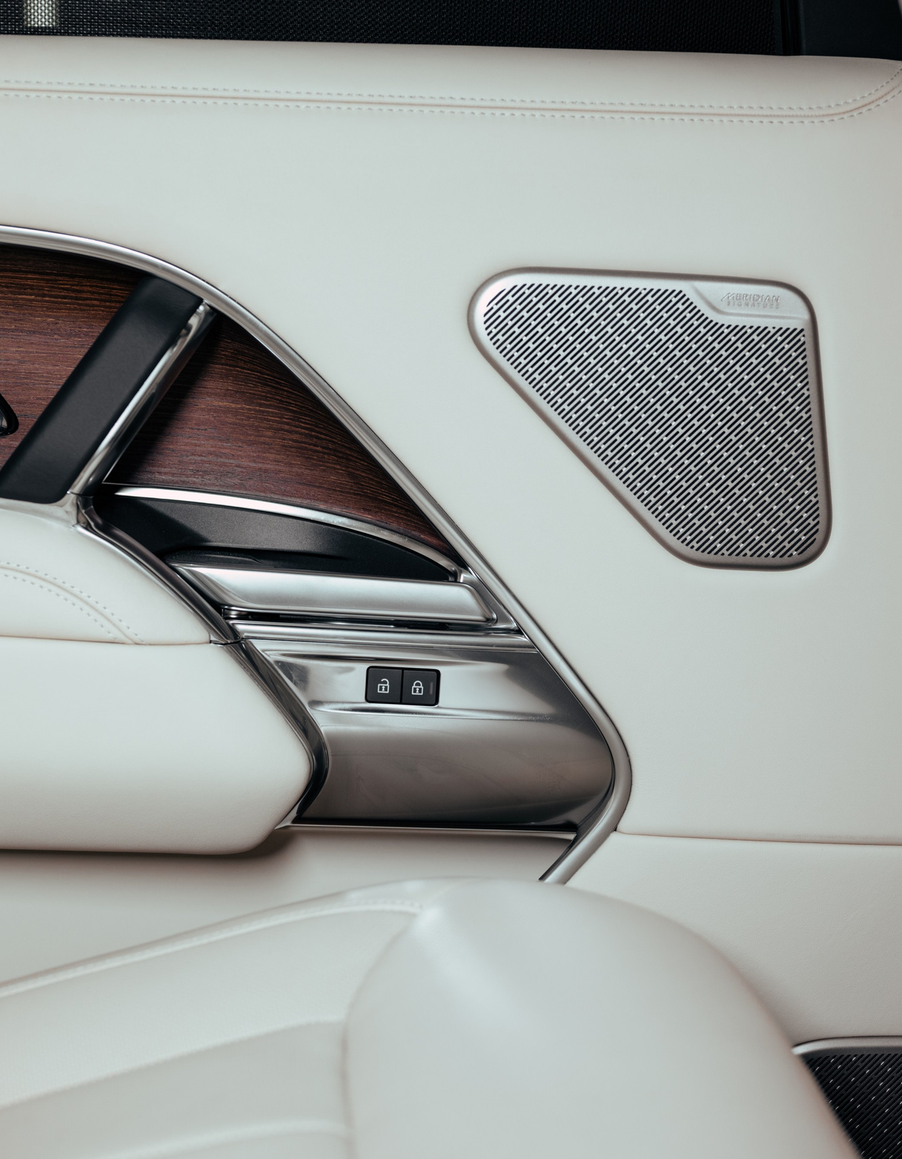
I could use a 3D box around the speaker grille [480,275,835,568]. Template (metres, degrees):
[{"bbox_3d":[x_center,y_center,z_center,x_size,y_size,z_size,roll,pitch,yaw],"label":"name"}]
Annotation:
[{"bbox_3d":[0.095,-0.076,1.154,0.176,0.140,0.015,1,10,-1],"label":"speaker grille"}]

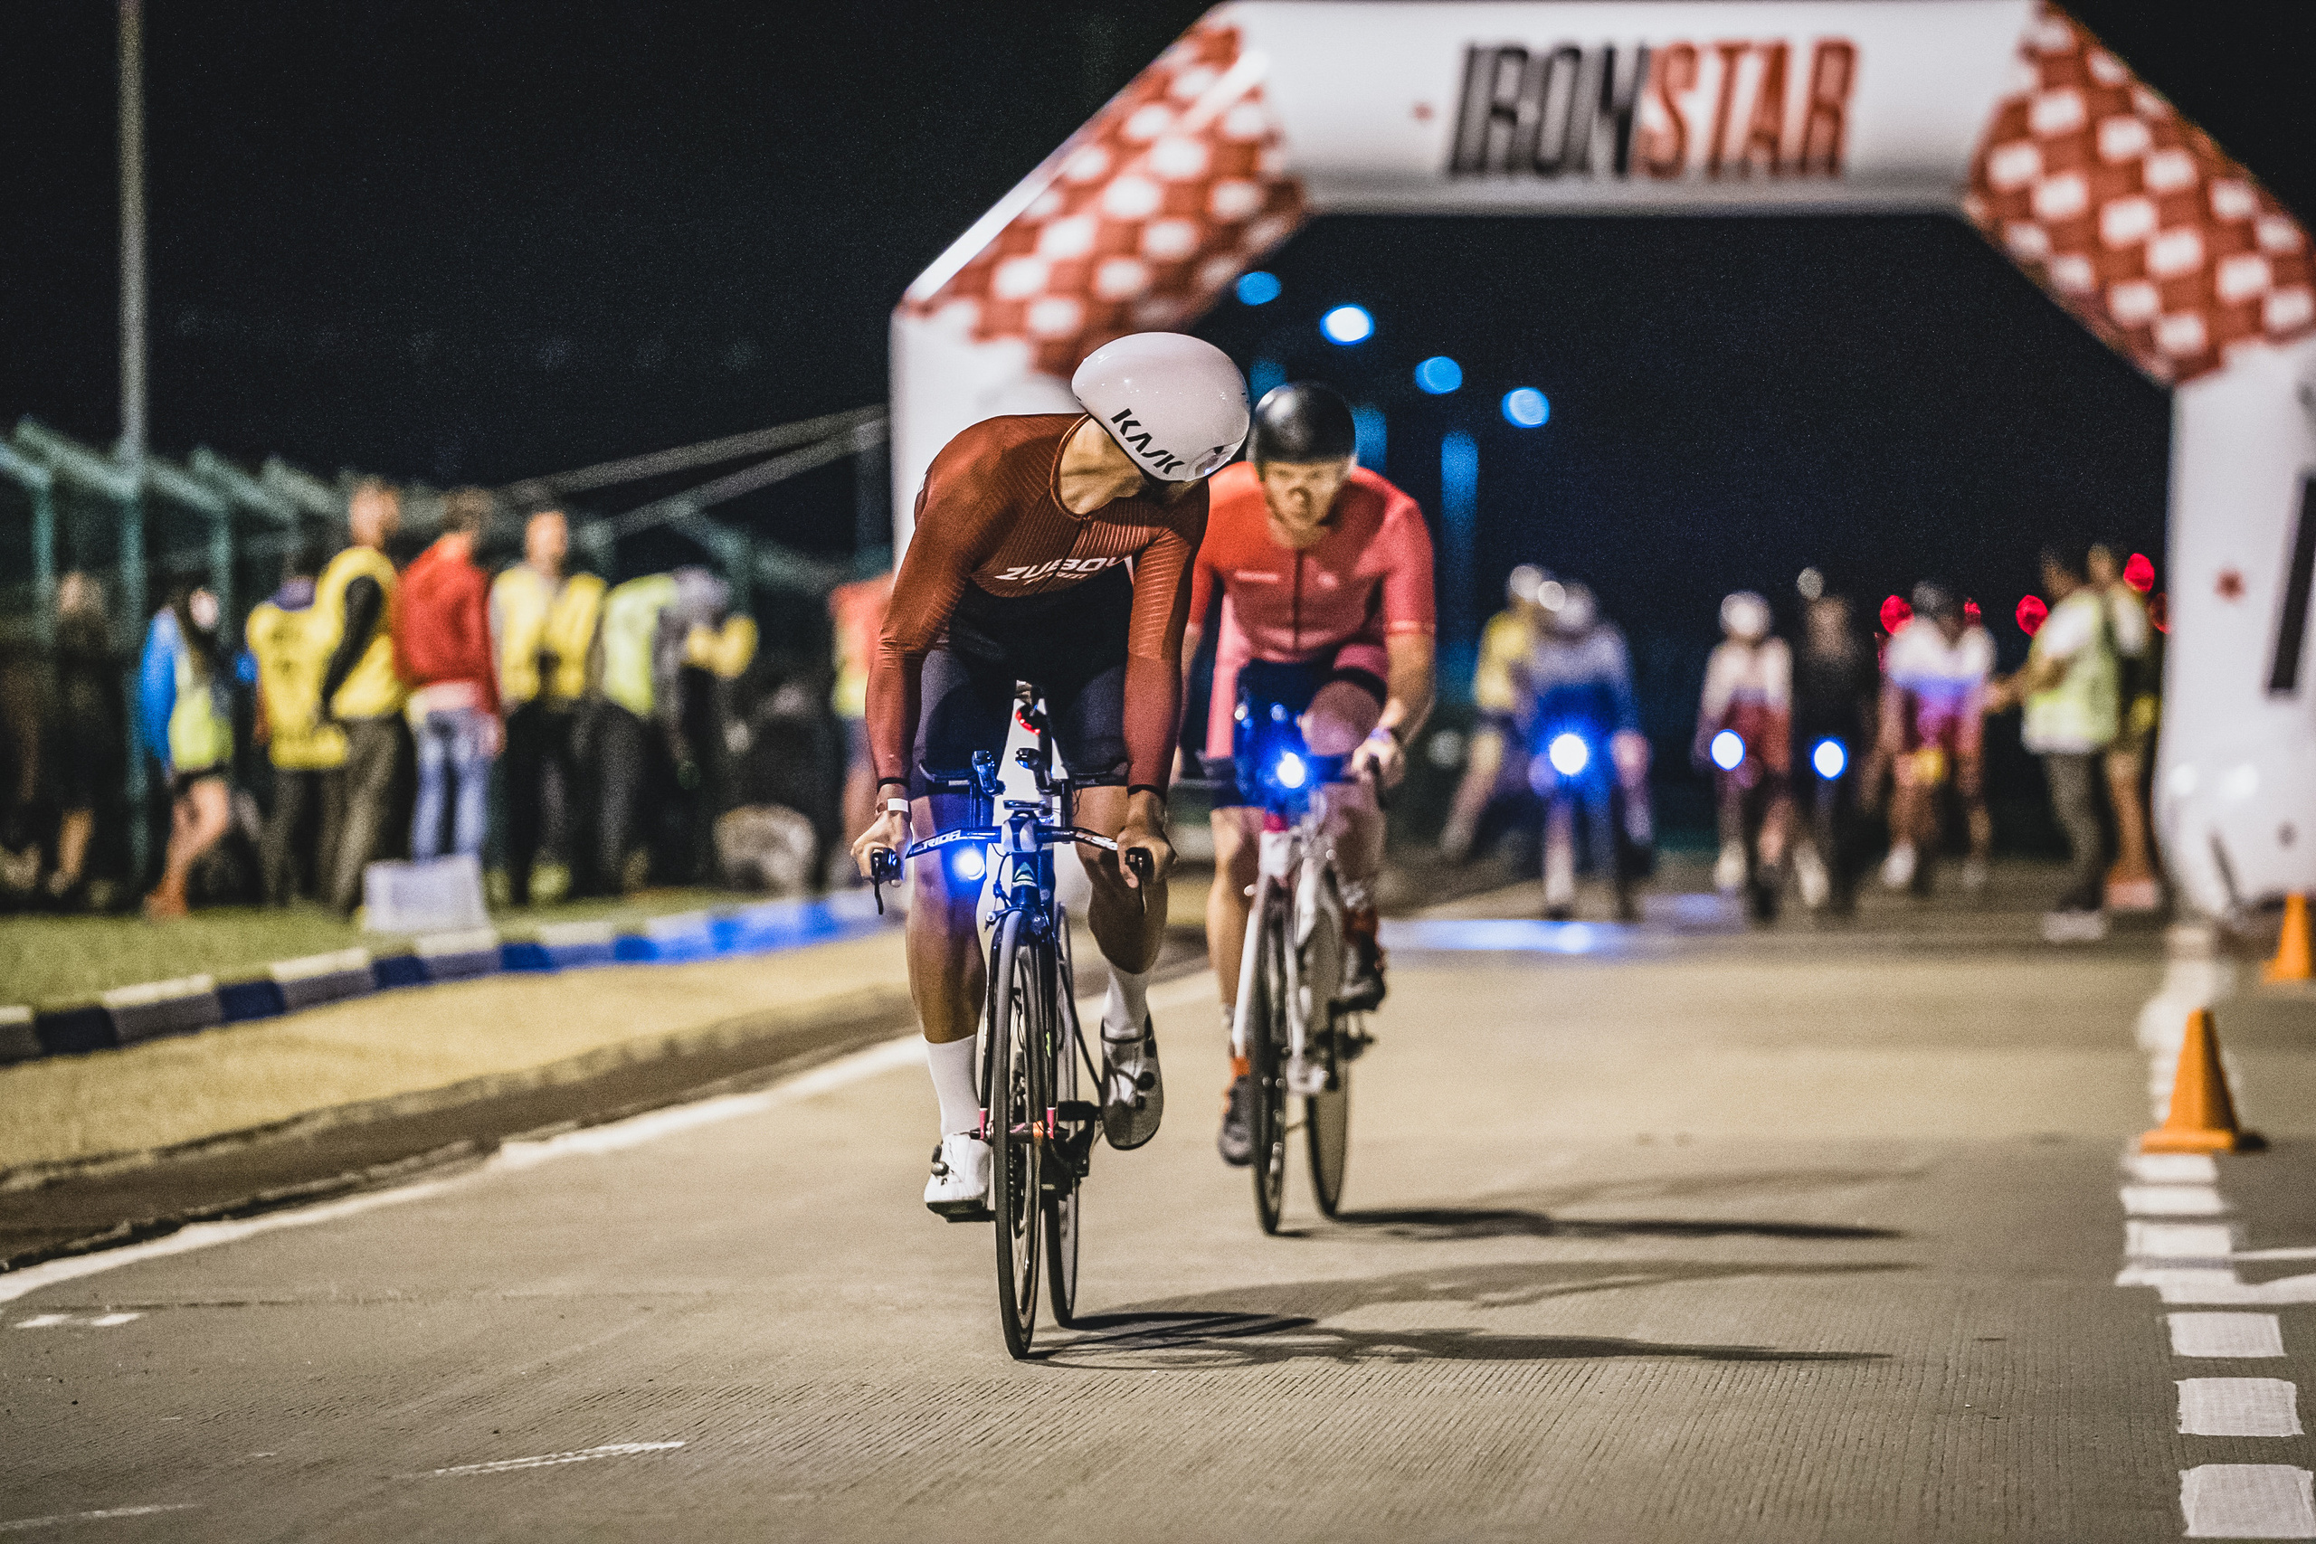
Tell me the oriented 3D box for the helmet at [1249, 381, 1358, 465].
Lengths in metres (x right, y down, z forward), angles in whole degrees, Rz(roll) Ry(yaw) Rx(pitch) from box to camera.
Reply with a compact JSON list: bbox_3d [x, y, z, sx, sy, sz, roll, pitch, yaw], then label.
[{"bbox_3d":[0.270,-0.639,23.870,0.205,0.170,0.270,0,9,6],"label":"helmet"}]

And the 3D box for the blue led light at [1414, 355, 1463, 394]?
[{"bbox_3d":[4.811,-6.786,220.000,0.650,0.350,0.500,0,0,0],"label":"blue led light"}]

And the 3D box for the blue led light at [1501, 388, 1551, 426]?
[{"bbox_3d":[6.955,-6.881,243.000,0.650,0.350,0.500,0,0,0],"label":"blue led light"}]

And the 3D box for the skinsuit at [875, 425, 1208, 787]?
[{"bbox_3d":[-0.185,-0.260,19.770,0.520,0.580,0.880,0,0,1],"label":"skinsuit"}]

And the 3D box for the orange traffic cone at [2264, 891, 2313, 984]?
[{"bbox_3d":[3.963,0.567,44.800,0.235,0.315,0.235,0,0,6],"label":"orange traffic cone"}]

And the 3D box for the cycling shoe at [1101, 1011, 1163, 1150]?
[{"bbox_3d":[-0.041,0.483,20.030,0.100,0.120,0.275,-2,28,-6],"label":"cycling shoe"}]

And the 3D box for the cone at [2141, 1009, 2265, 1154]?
[{"bbox_3d":[2.274,0.669,28.000,0.235,0.315,0.235,0,0,17],"label":"cone"}]

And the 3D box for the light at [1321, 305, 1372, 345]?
[{"bbox_3d":[2.779,-6.608,190.000,0.650,0.350,0.500,0,0,0],"label":"light"}]

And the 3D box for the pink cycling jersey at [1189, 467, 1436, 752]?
[{"bbox_3d":[0.276,-0.304,24.200,0.490,0.560,0.720,0,0,6],"label":"pink cycling jersey"}]

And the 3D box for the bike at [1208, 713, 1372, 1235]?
[{"bbox_3d":[0.265,0.355,24.150,0.430,0.990,1.660,0,0,7],"label":"bike"}]

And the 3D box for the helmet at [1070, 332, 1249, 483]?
[{"bbox_3d":[0.004,-0.551,19.500,0.285,0.190,0.210,35,0,-25],"label":"helmet"}]

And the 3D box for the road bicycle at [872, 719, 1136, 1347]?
[{"bbox_3d":[-0.190,0.382,19.775,0.430,0.990,1.670,0,0,4],"label":"road bicycle"}]

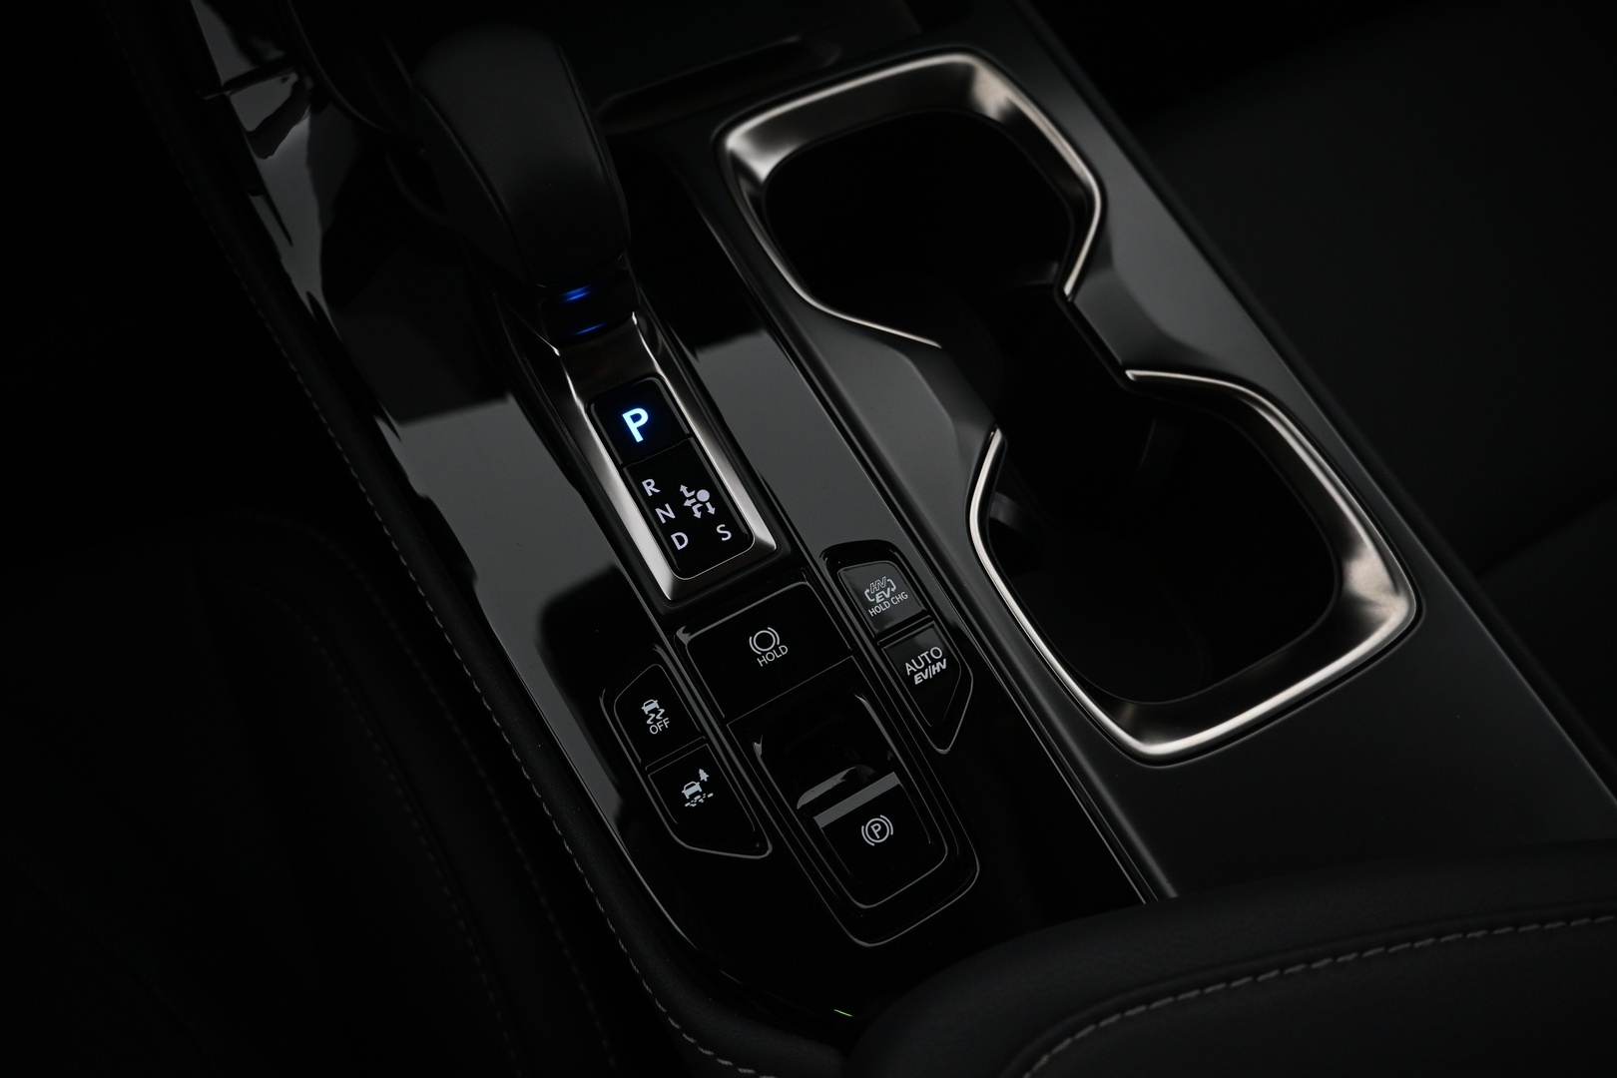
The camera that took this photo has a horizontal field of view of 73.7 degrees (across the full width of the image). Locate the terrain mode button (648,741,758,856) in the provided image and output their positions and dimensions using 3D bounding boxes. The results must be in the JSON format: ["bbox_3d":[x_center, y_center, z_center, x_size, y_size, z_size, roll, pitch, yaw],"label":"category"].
[{"bbox_3d":[-0.026,0.068,0.269,0.017,0.006,0.029,-26,74,-18],"label":"terrain mode button"}]

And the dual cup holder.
[{"bbox_3d":[0.068,-0.038,0.367,0.103,0.082,0.232,-26,74,-18],"label":"dual cup holder"}]

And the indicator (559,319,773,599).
[{"bbox_3d":[-0.044,-0.022,0.304,0.032,0.012,0.083,-26,74,-18],"label":"indicator"}]

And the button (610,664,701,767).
[{"bbox_3d":[-0.040,0.046,0.277,0.017,0.006,0.022,-26,74,-18],"label":"button"}]

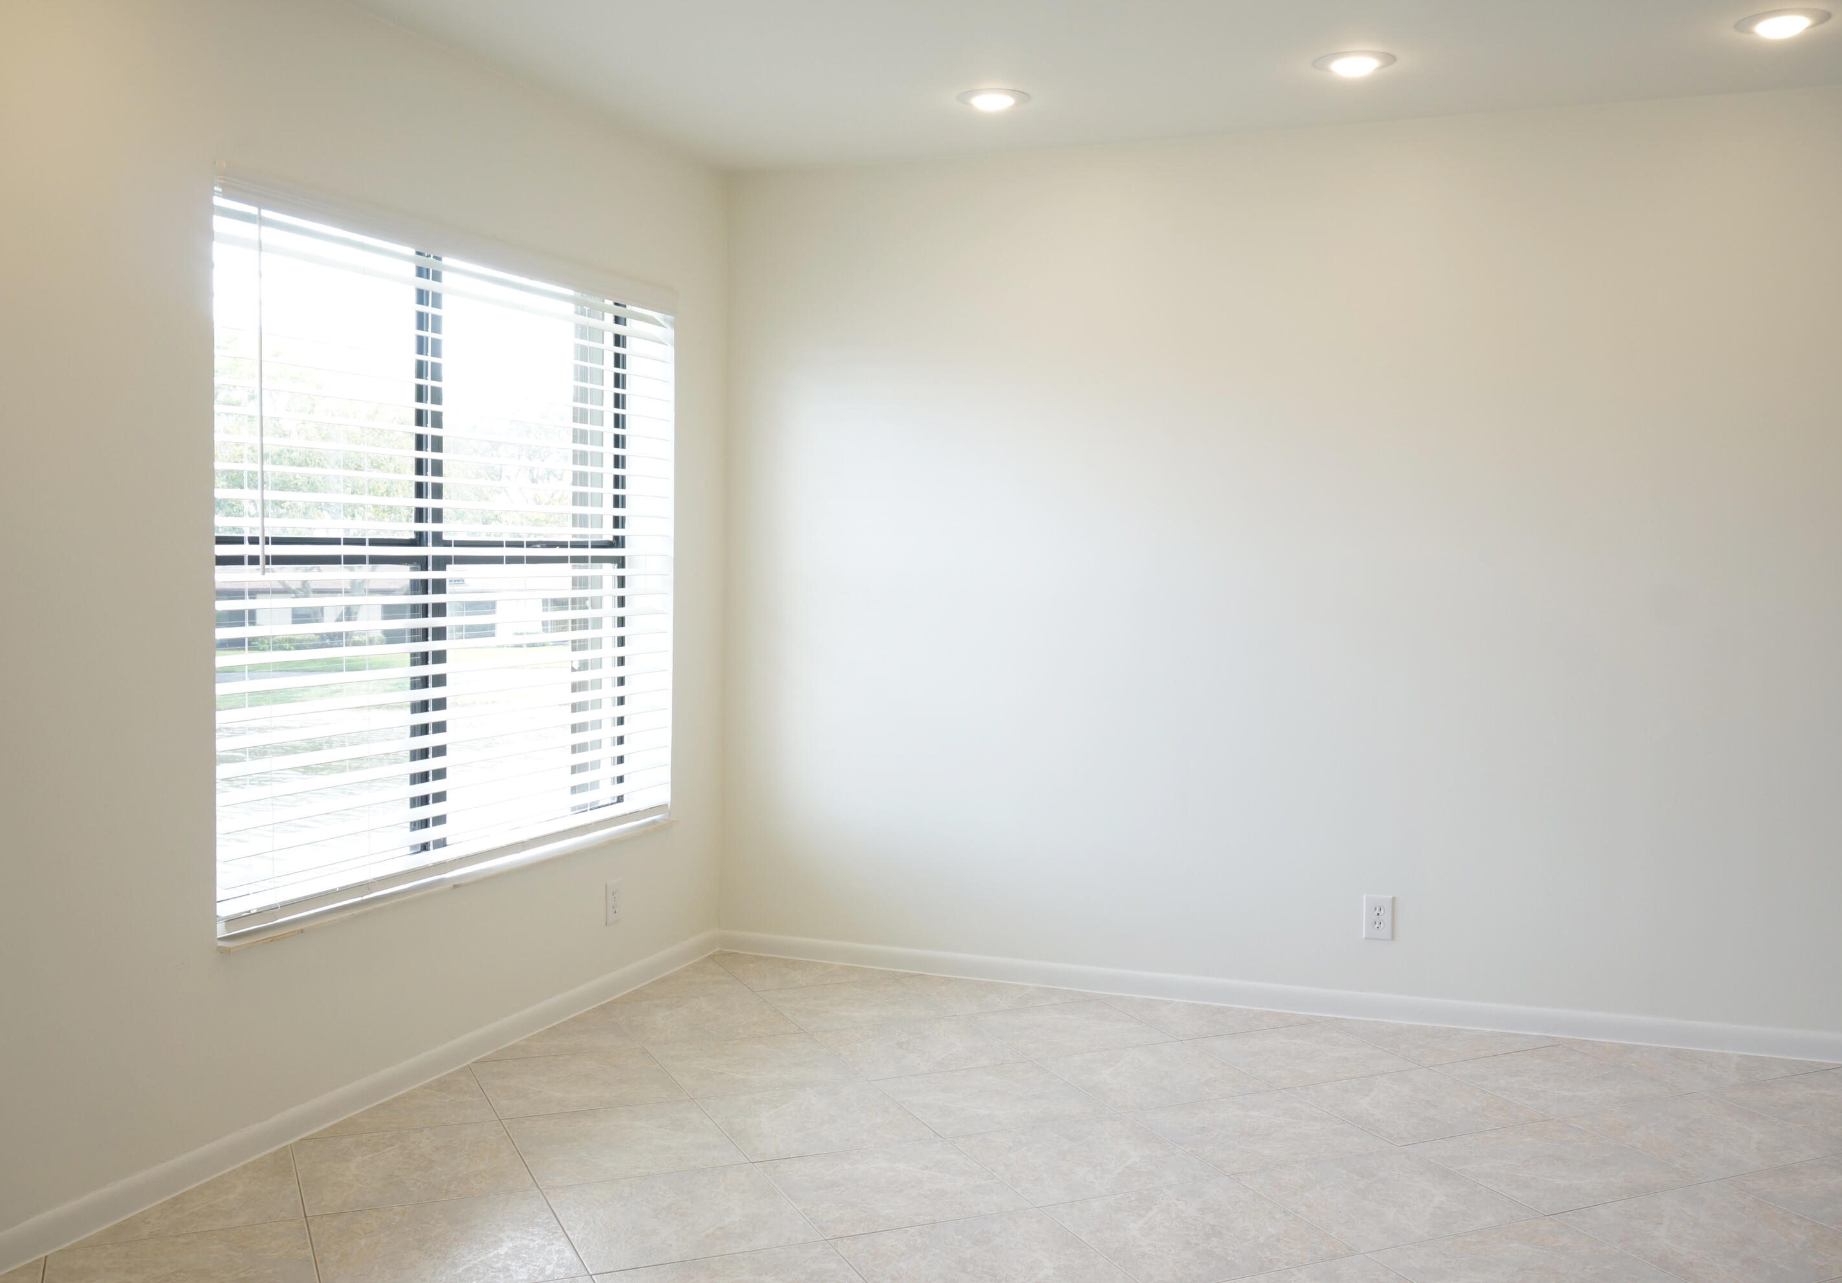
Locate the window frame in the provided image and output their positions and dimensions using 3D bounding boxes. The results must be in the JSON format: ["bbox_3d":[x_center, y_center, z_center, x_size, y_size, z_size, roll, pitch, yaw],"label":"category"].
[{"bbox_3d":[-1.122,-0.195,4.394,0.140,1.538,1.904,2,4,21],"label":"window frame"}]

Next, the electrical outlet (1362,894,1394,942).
[{"bbox_3d":[1.254,0.759,4.839,0.079,0.120,0.010,2,4,21],"label":"electrical outlet"}]

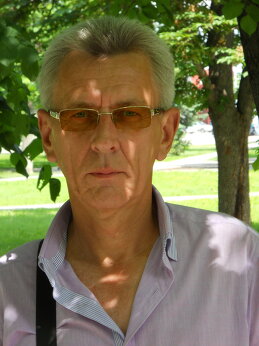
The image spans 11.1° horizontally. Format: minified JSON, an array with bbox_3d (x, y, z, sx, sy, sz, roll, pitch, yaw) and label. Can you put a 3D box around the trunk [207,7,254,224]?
[{"bbox_3d":[0.905,-0.200,12.000,0.430,2.600,0.360,0,2,3],"label":"trunk"}]

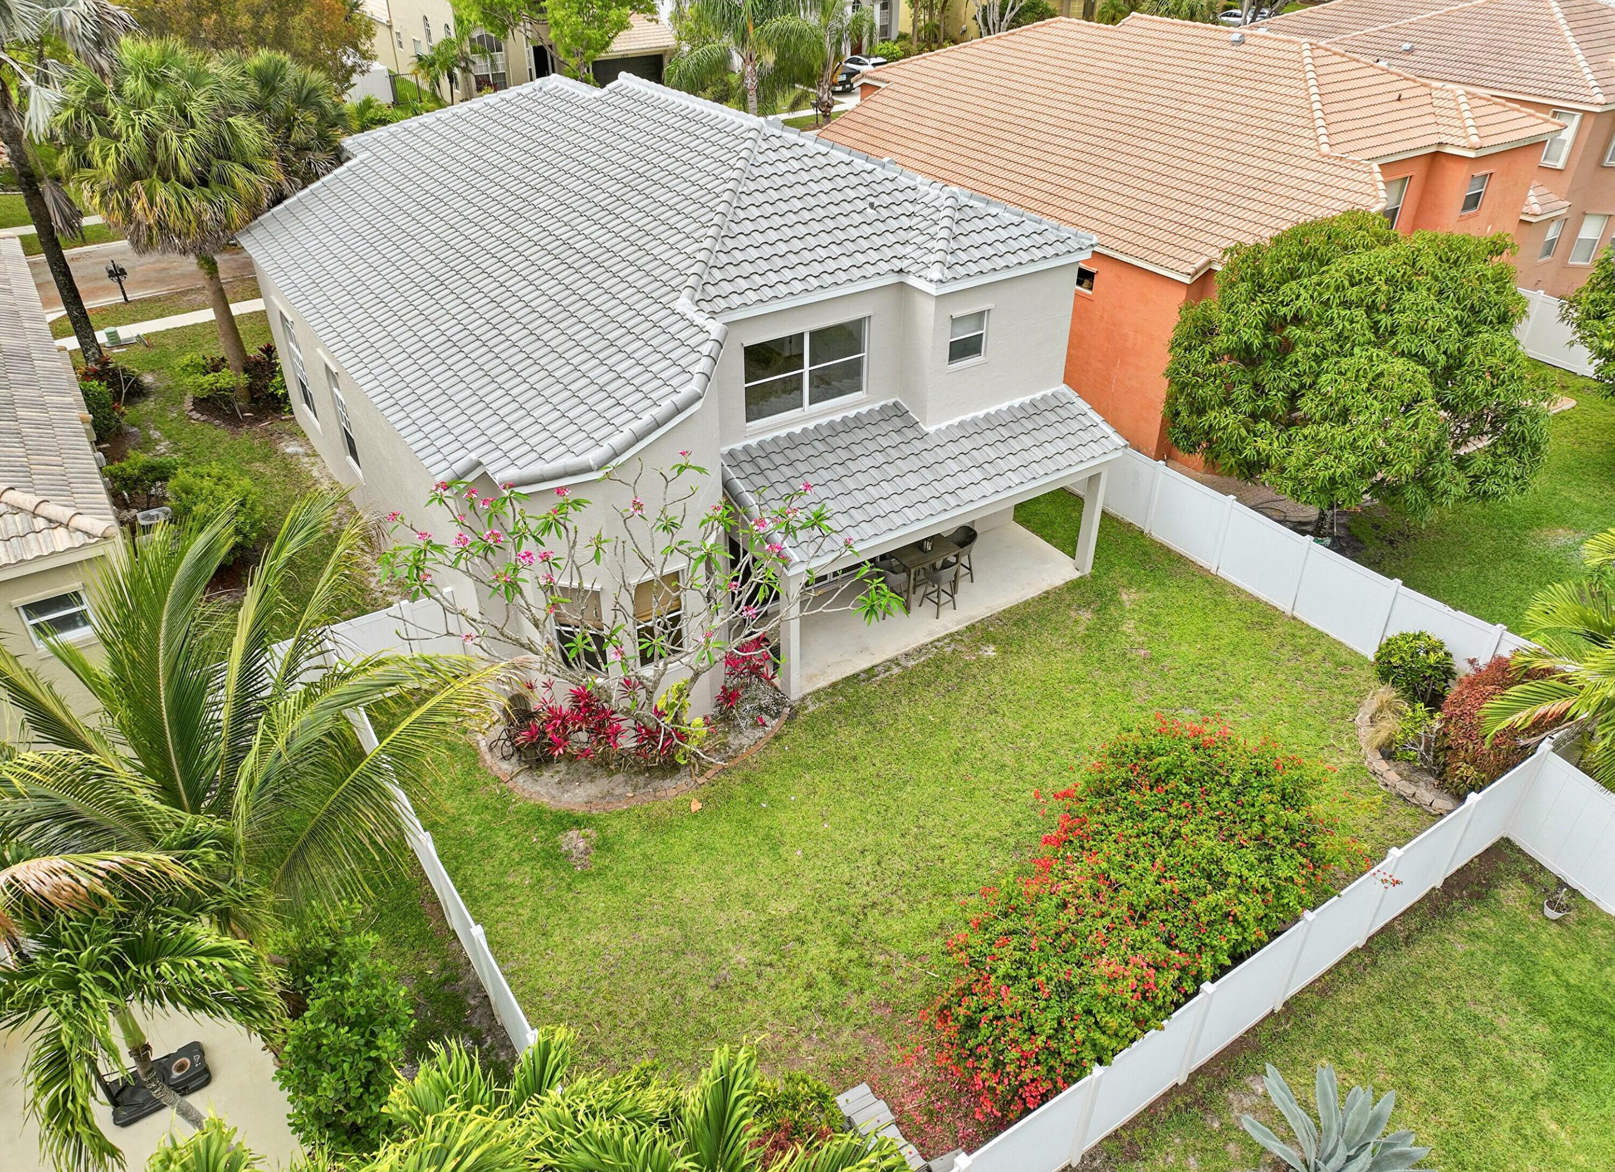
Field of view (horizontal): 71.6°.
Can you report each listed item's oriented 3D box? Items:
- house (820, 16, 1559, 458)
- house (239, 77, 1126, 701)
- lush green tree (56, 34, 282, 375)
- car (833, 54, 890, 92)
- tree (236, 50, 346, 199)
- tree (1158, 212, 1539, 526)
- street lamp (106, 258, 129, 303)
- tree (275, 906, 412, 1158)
[{"bbox_3d":[9.534,-12.125,33.653,12.827,8.572,19.431,-20,38,-27],"label":"house"},{"bbox_3d":[-4.477,-6.533,25.284,12.764,8.509,20.168,-20,38,-27],"label":"house"},{"bbox_3d":[-15.615,-8.967,28.669,4.800,8.900,4.800,-20,38,-27],"label":"lush green tree"},{"bbox_3d":[3.262,-32.920,71.540,1.950,1.650,4.800,-14,36,-21],"label":"car"},{"bbox_3d":[-14.987,-11.333,33.075,3.800,8.000,3.800,-20,38,-27],"label":"tree"},{"bbox_3d":[11.168,-4.056,23.103,7.000,6.700,6.900,-20,38,-27],"label":"tree"},{"bbox_3d":[-22.845,-10.143,37.228,0.650,1.480,0.450,-20,38,-27],"label":"street lamp"},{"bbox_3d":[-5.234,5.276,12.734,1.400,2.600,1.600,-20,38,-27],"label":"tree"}]

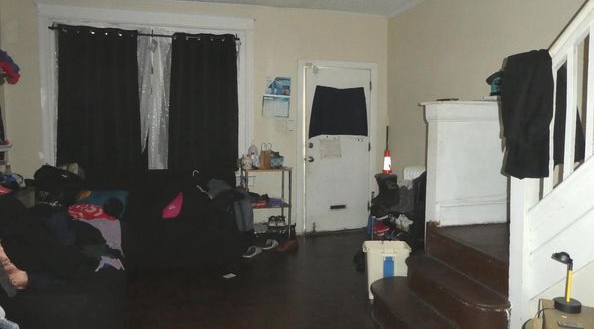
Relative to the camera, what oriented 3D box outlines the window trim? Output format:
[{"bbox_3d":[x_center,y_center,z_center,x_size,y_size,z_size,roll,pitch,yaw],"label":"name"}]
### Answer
[{"bbox_3d":[-1.581,-0.805,4.574,2.245,1.709,0.100,-1,6,-15],"label":"window trim"}]

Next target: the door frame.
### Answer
[{"bbox_3d":[0.503,-0.195,5.206,1.035,2.153,0.120,-1,6,-15],"label":"door frame"}]

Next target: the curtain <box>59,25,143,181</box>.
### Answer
[{"bbox_3d":[-2.074,-0.585,4.381,0.837,1.690,0.090,-1,6,-15],"label":"curtain"}]

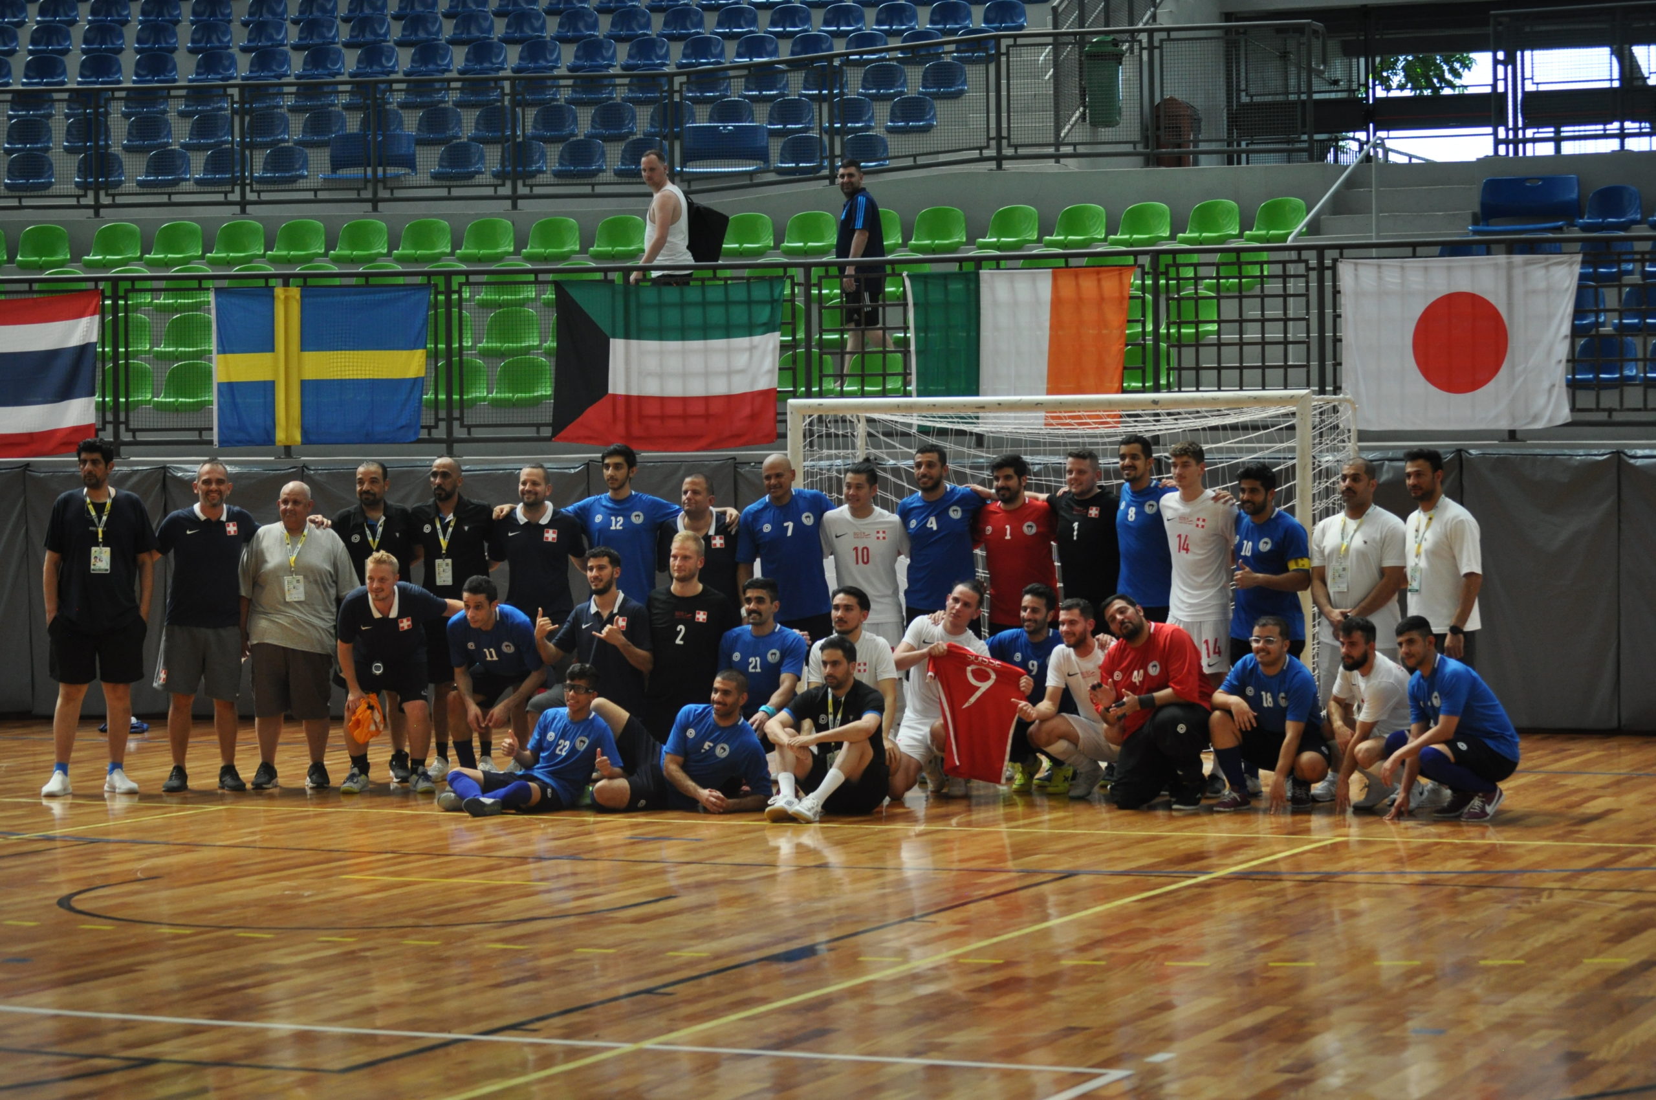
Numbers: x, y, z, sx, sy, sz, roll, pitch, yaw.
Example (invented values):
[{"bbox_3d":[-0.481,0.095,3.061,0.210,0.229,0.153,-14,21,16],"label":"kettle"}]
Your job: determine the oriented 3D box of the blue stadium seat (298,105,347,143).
[{"bbox_3d":[-4.719,-3.972,35.100,0.450,0.390,0.420,0,1,6],"label":"blue stadium seat"}]

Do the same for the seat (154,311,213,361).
[{"bbox_3d":[-4.962,-1.644,29.100,0.440,0.360,0.410,0,0,9],"label":"seat"}]

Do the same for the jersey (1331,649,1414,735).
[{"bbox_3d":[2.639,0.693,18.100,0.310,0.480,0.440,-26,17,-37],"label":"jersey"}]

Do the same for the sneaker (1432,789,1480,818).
[{"bbox_3d":[2.960,1.191,17.700,0.280,0.120,0.110,-17,9,-31],"label":"sneaker"}]

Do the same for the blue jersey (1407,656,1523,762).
[{"bbox_3d":[2.996,0.741,17.750,0.310,0.560,0.430,-45,24,-26],"label":"blue jersey"}]

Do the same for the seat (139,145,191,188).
[{"bbox_3d":[-5.903,-3.408,33.500,0.420,0.365,0.400,0,1,9],"label":"seat"}]

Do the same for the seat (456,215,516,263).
[{"bbox_3d":[-2.774,-2.509,30.500,0.420,0.365,0.400,0,1,9],"label":"seat"}]

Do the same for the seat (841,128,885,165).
[{"bbox_3d":[0.313,-3.401,32.000,0.425,0.340,0.410,-1,1,8],"label":"seat"}]

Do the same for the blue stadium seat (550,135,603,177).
[{"bbox_3d":[-2.142,-3.372,32.400,0.425,0.340,0.410,-1,1,7],"label":"blue stadium seat"}]

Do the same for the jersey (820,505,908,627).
[{"bbox_3d":[0.202,0.085,20.600,0.480,0.660,0.270,0,1,14],"label":"jersey"}]

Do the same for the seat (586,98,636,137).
[{"bbox_3d":[-2.020,-3.985,34.900,0.450,0.390,0.420,0,1,5],"label":"seat"}]

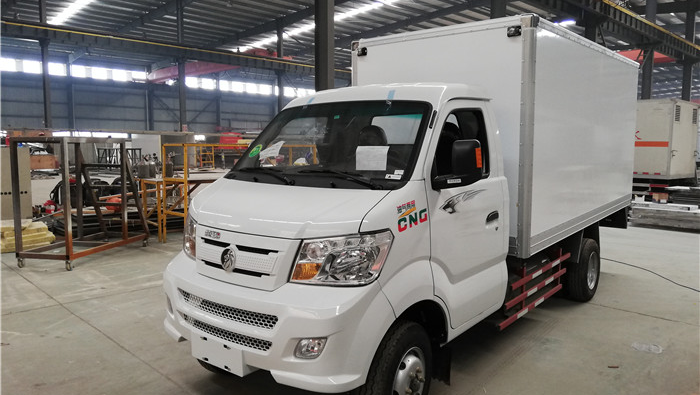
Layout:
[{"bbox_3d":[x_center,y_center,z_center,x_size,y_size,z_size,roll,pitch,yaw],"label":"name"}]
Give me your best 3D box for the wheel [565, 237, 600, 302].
[{"bbox_3d":[2.602,0.800,5.791,0.182,0.664,0.664,4,6,38],"label":"wheel"}]

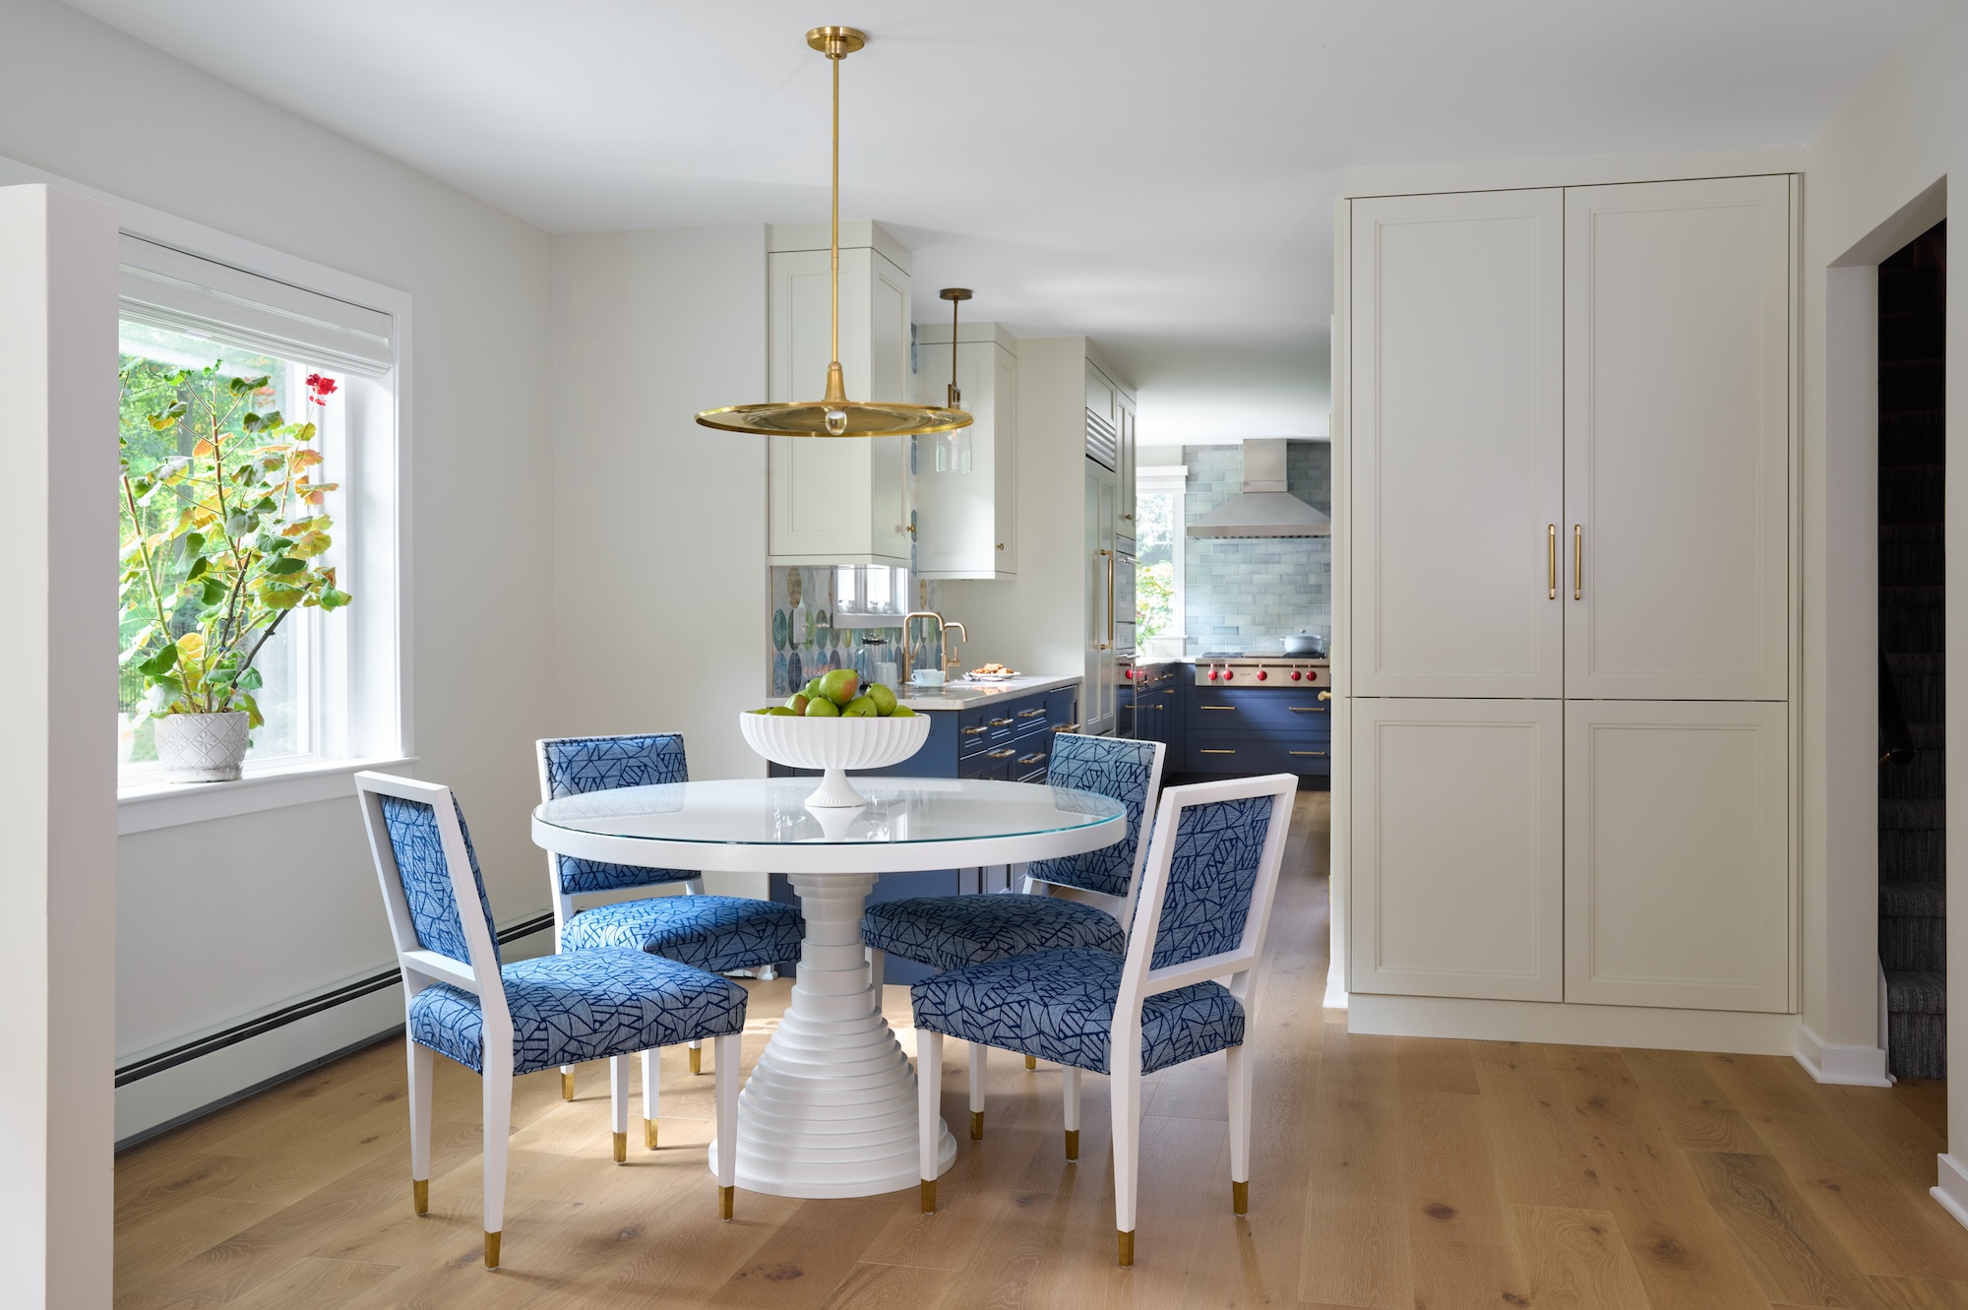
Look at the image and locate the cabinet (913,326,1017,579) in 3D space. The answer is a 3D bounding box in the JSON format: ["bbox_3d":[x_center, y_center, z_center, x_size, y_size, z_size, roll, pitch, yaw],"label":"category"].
[{"bbox_3d":[-0.078,-0.891,7.370,0.368,1.105,0.470,0,1,13],"label":"cabinet"}]

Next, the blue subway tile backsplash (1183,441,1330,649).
[{"bbox_3d":[2.003,-0.760,11.700,1.220,1.500,0.040,0,1,13],"label":"blue subway tile backsplash"}]

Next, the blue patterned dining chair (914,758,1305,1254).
[{"bbox_3d":[0.249,0.674,3.237,0.609,0.885,0.500,1,2,42],"label":"blue patterned dining chair"}]

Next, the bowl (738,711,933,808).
[{"bbox_3d":[-0.329,0.232,3.630,0.425,0.205,0.425,0,1,0],"label":"bowl"}]

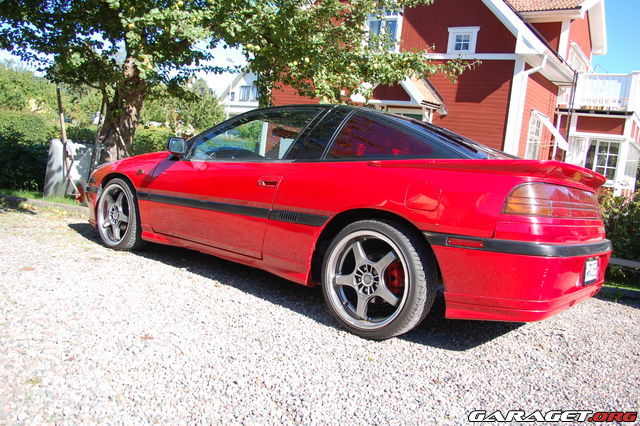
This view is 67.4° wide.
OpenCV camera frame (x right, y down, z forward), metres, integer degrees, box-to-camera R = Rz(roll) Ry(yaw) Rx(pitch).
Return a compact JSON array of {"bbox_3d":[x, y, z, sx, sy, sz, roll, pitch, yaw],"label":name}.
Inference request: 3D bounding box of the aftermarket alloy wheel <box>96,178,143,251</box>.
[{"bbox_3d":[-1.639,0.026,4.061,0.615,0.615,0.220,9,3,37],"label":"aftermarket alloy wheel"}]

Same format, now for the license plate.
[{"bbox_3d":[1.469,0.316,2.590,0.020,0.115,0.520,5,1,37],"label":"license plate"}]

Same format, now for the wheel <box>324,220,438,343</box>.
[{"bbox_3d":[0.310,0.351,2.578,0.615,0.615,0.220,9,3,37],"label":"wheel"}]

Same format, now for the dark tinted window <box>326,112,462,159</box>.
[{"bbox_3d":[0.421,-0.418,2.600,0.803,0.348,0.050,6,-23,34],"label":"dark tinted window"}]

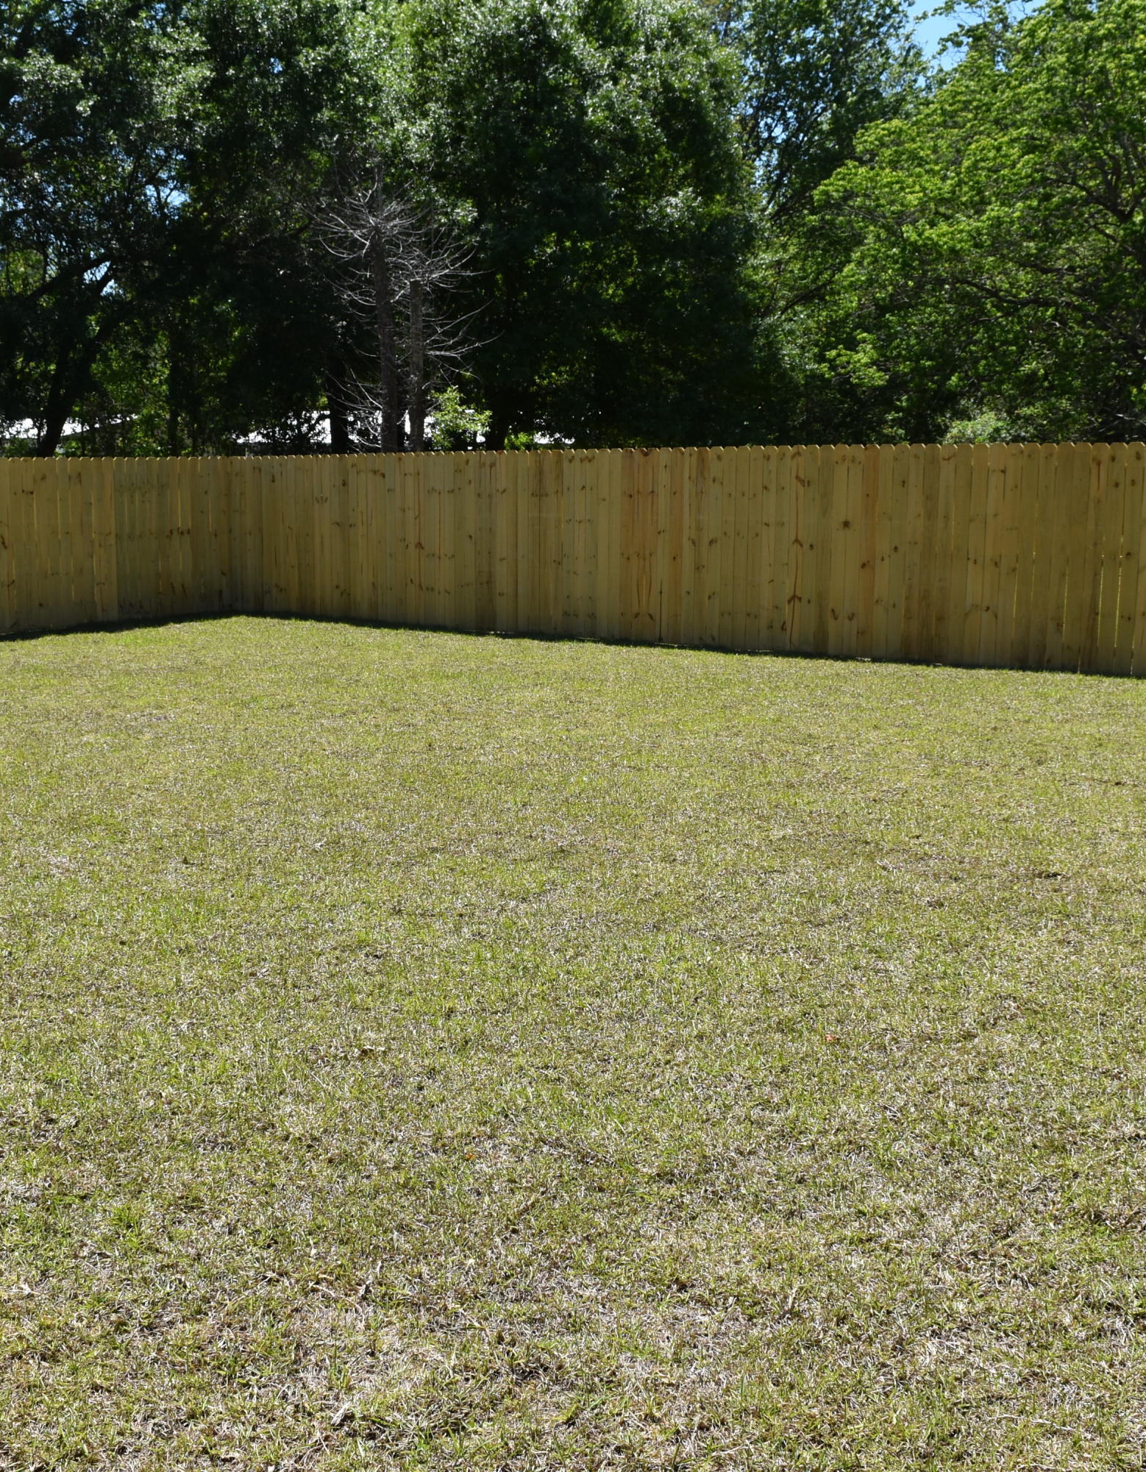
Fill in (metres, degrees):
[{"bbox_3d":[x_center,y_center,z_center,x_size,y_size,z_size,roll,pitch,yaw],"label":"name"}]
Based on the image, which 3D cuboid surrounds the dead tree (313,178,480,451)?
[{"bbox_3d":[-2.588,-5.254,24.469,2.480,5.840,2.310,0,9,0],"label":"dead tree"}]

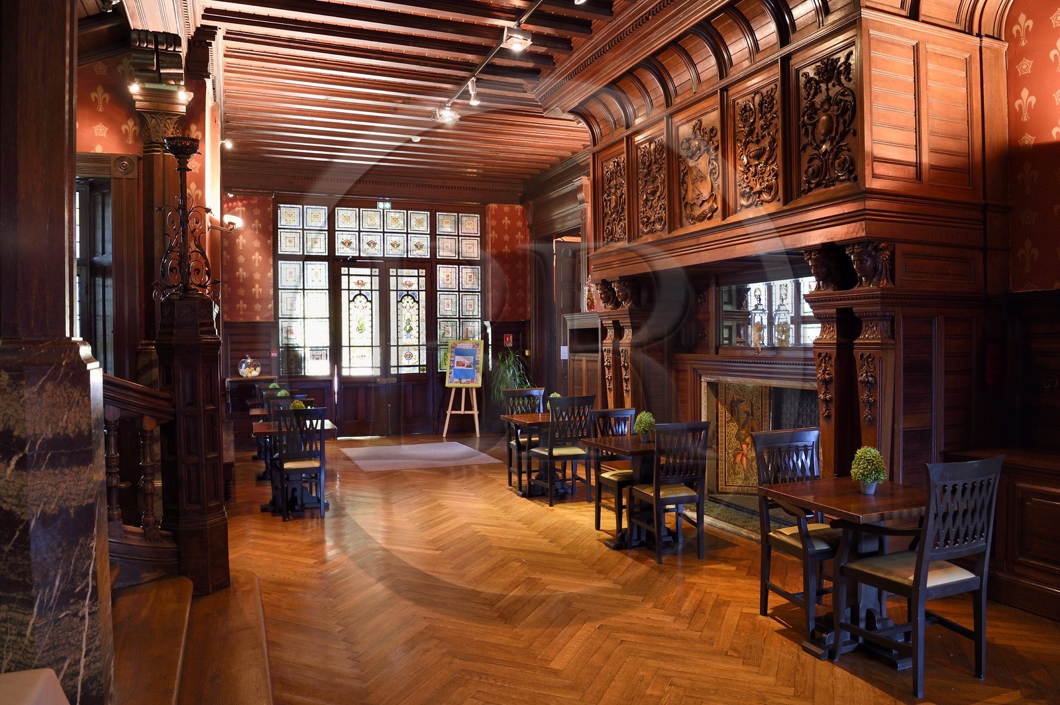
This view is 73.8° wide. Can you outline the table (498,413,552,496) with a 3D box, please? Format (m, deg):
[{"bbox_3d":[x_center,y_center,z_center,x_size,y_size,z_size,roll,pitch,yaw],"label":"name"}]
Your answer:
[{"bbox_3d":[0.169,1.022,7.042,0.700,0.760,0.700,-1,1,-23],"label":"table"}]

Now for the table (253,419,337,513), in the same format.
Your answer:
[{"bbox_3d":[-2.194,1.057,6.579,0.700,0.760,0.710,-1,1,-18],"label":"table"}]

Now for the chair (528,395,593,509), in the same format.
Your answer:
[{"bbox_3d":[0.297,0.901,6.689,0.540,0.980,0.560,-1,1,-22],"label":"chair"}]

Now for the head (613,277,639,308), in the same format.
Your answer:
[{"bbox_3d":[0.914,-0.570,6.693,0.270,0.280,0.200,-1,1,-23],"label":"head"}]

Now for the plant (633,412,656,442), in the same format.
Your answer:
[{"bbox_3d":[0.854,0.543,5.281,0.175,0.240,0.175,-1,1,0],"label":"plant"}]

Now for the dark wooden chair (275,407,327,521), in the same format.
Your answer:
[{"bbox_3d":[-2.017,0.949,6.207,0.470,0.945,0.530,-1,1,-22],"label":"dark wooden chair"}]

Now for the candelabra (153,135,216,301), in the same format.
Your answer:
[{"bbox_3d":[-1.991,-0.774,4.060,0.360,0.950,0.360,-1,1,-23],"label":"candelabra"}]

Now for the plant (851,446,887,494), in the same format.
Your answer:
[{"bbox_3d":[1.697,0.584,3.535,0.178,0.235,0.178,-1,1,-23],"label":"plant"}]

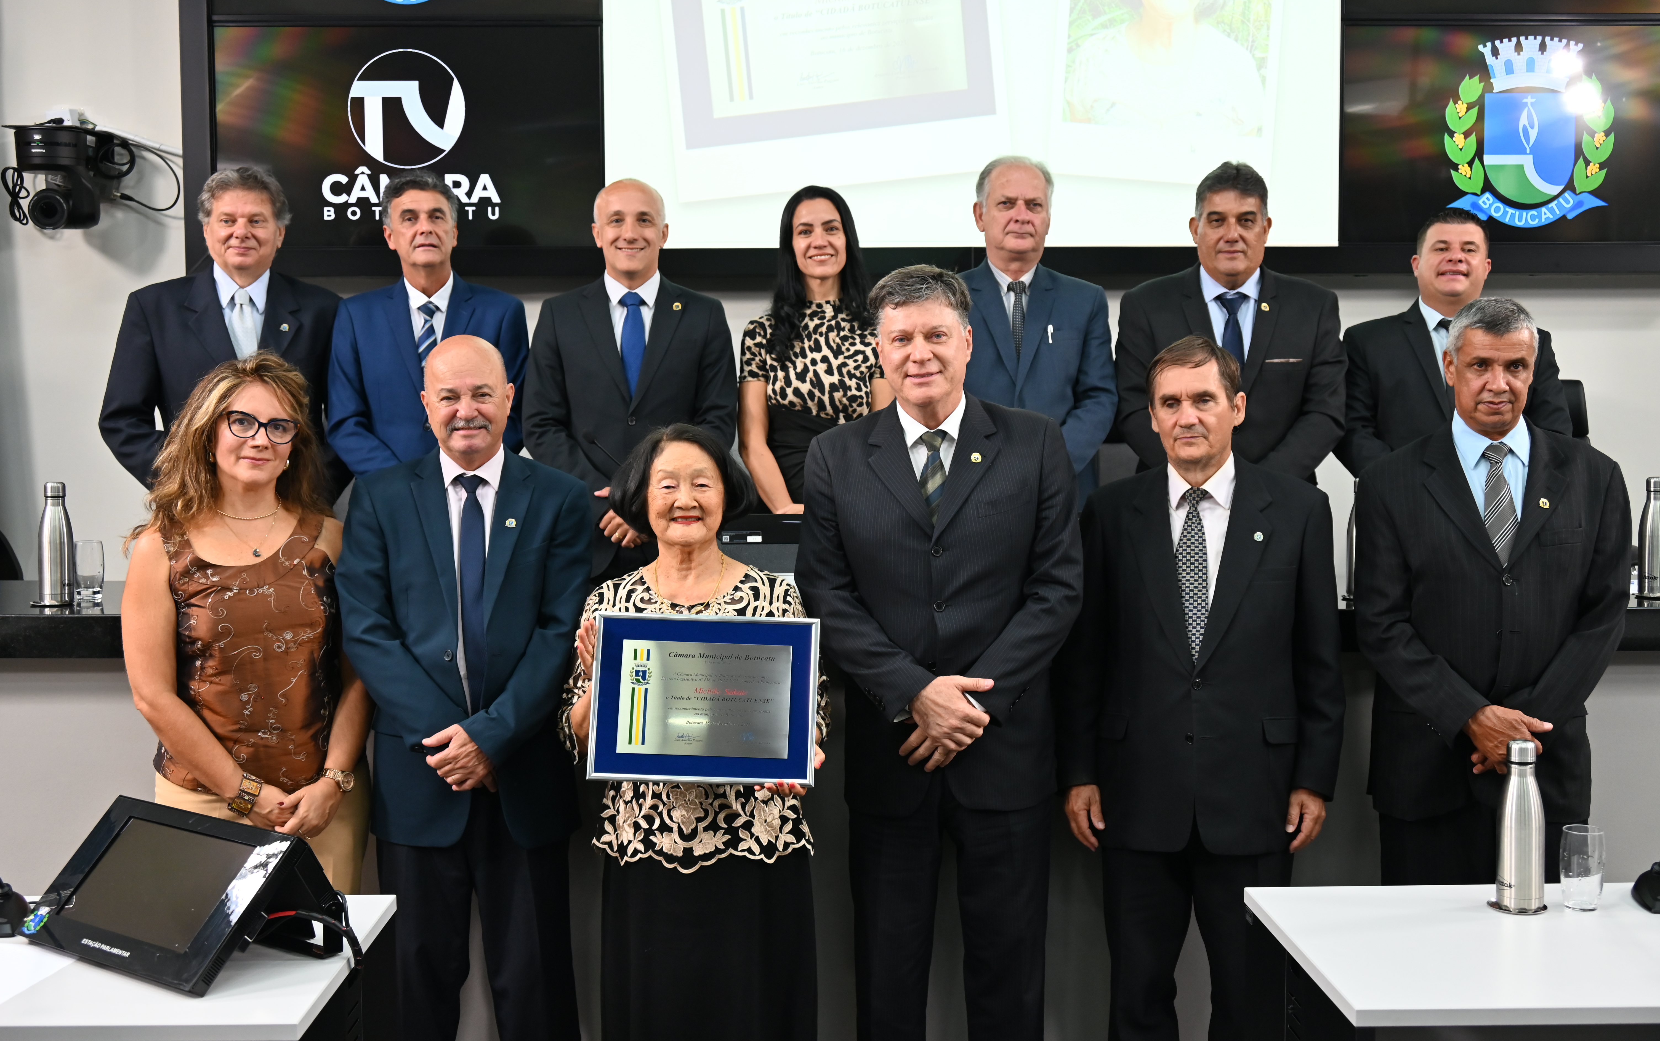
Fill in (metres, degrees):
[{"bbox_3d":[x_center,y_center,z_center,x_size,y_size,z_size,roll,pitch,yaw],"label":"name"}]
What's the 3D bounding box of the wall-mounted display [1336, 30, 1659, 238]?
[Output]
[{"bbox_3d":[1.989,-1.101,5.408,1.100,0.635,0.070,0,4,-2],"label":"wall-mounted display"}]

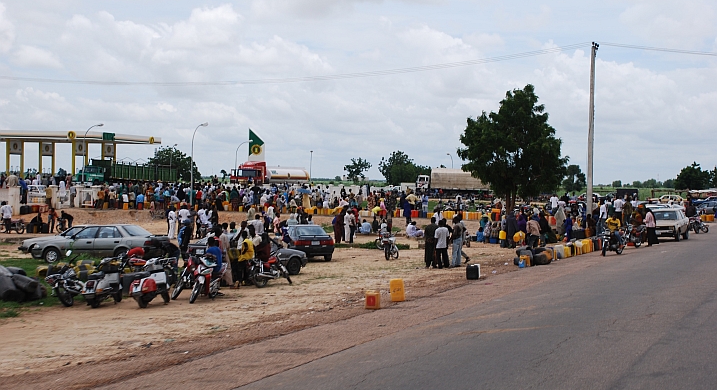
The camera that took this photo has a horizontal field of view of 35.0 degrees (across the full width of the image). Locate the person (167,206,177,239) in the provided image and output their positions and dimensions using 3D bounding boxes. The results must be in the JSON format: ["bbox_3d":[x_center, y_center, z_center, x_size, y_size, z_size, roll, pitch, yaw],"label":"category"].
[{"bbox_3d":[-9.439,1.377,57.488,0.360,1.750,0.480,1,1,-41],"label":"person"}]

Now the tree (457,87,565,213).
[{"bbox_3d":[7.723,-1.830,57.000,5.400,7.400,5.200,1,1,0],"label":"tree"}]

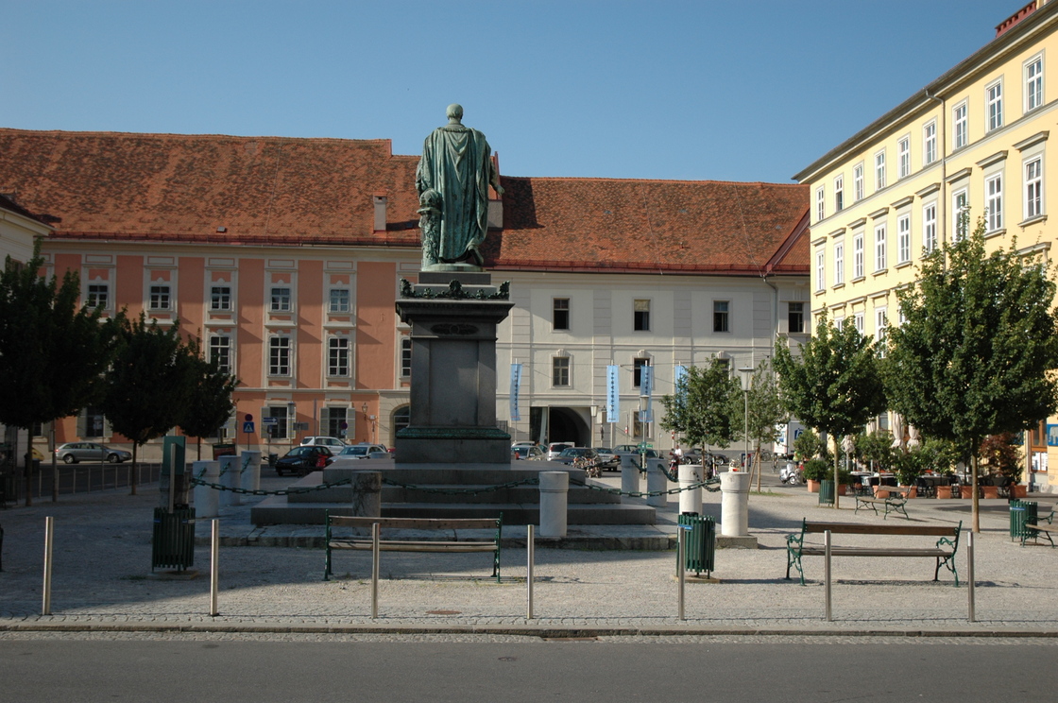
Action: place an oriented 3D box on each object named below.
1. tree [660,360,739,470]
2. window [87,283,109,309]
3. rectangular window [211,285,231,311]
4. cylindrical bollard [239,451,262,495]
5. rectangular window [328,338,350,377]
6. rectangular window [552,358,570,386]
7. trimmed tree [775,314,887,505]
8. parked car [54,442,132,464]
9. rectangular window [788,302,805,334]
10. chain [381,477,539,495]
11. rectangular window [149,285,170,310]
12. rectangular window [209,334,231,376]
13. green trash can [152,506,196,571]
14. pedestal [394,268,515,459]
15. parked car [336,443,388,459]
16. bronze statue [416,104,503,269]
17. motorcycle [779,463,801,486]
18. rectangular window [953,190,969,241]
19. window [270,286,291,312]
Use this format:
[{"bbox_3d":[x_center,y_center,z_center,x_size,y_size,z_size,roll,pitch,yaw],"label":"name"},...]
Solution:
[{"bbox_3d":[7.561,2.983,51.500,3.550,5.500,3.500,1,-3,0],"label":"tree"},{"bbox_3d":[-29.000,-3.687,79.026,1.308,1.597,0.200,1,-4,-6],"label":"window"},{"bbox_3d":[-22.955,-3.972,87.392,1.500,1.800,0.250,1,-3,-6],"label":"rectangular window"},{"bbox_3d":[-6.556,2.864,27.528,0.485,1.025,0.485,1,-3,-6],"label":"cylindrical bollard"},{"bbox_3d":[-13.065,0.389,80.596,1.410,2.663,0.200,1,-4,-6],"label":"rectangular window"},{"bbox_3d":[2.244,1.423,82.286,1.150,1.988,0.200,1,-4,-6],"label":"rectangular window"},{"bbox_3d":[8.680,1.693,33.663,3.250,5.640,3.200,1,-3,-6],"label":"trimmed tree"},{"bbox_3d":[-29.774,6.927,79.962,4.850,1.460,1.840,1,-3,-5],"label":"parked car"},{"bbox_3d":[19.211,-2.408,84.303,1.129,2.179,0.200,0,-4,-2],"label":"rectangular window"},{"bbox_3d":[-1.094,2.150,18.750,2.541,0.310,0.080,1,-3,-6],"label":"chain"},{"bbox_3d":[-25.353,-3.668,80.700,1.380,1.620,0.200,1,-3,-7],"label":"rectangular window"},{"bbox_3d":[-22.968,0.281,87.172,1.530,2.900,0.250,1,-3,-6],"label":"rectangular window"},{"bbox_3d":[-4.327,2.289,14.300,0.500,0.760,0.490,1,-3,0],"label":"green trash can"},{"bbox_3d":[-1.503,0.343,23.409,2.240,3.670,2.240,1,-3,-6],"label":"pedestal"},{"bbox_3d":[-8.623,5.484,59.961,1.740,1.480,4.200,0,-3,15],"label":"parked car"},{"bbox_3d":[-1.396,-3.319,23.607,1.747,3.335,1.300,1,-3,-6],"label":"bronze statue"},{"bbox_3d":[12.185,5.658,55.035,0.700,1.120,1.750,1,-4,-10],"label":"motorcycle"},{"bbox_3d":[17.777,-5.595,48.300,0.200,2.100,1.220,1,-3,-4],"label":"rectangular window"},{"bbox_3d":[-16.978,-3.574,80.396,1.309,1.657,0.200,1,-4,-6],"label":"window"}]

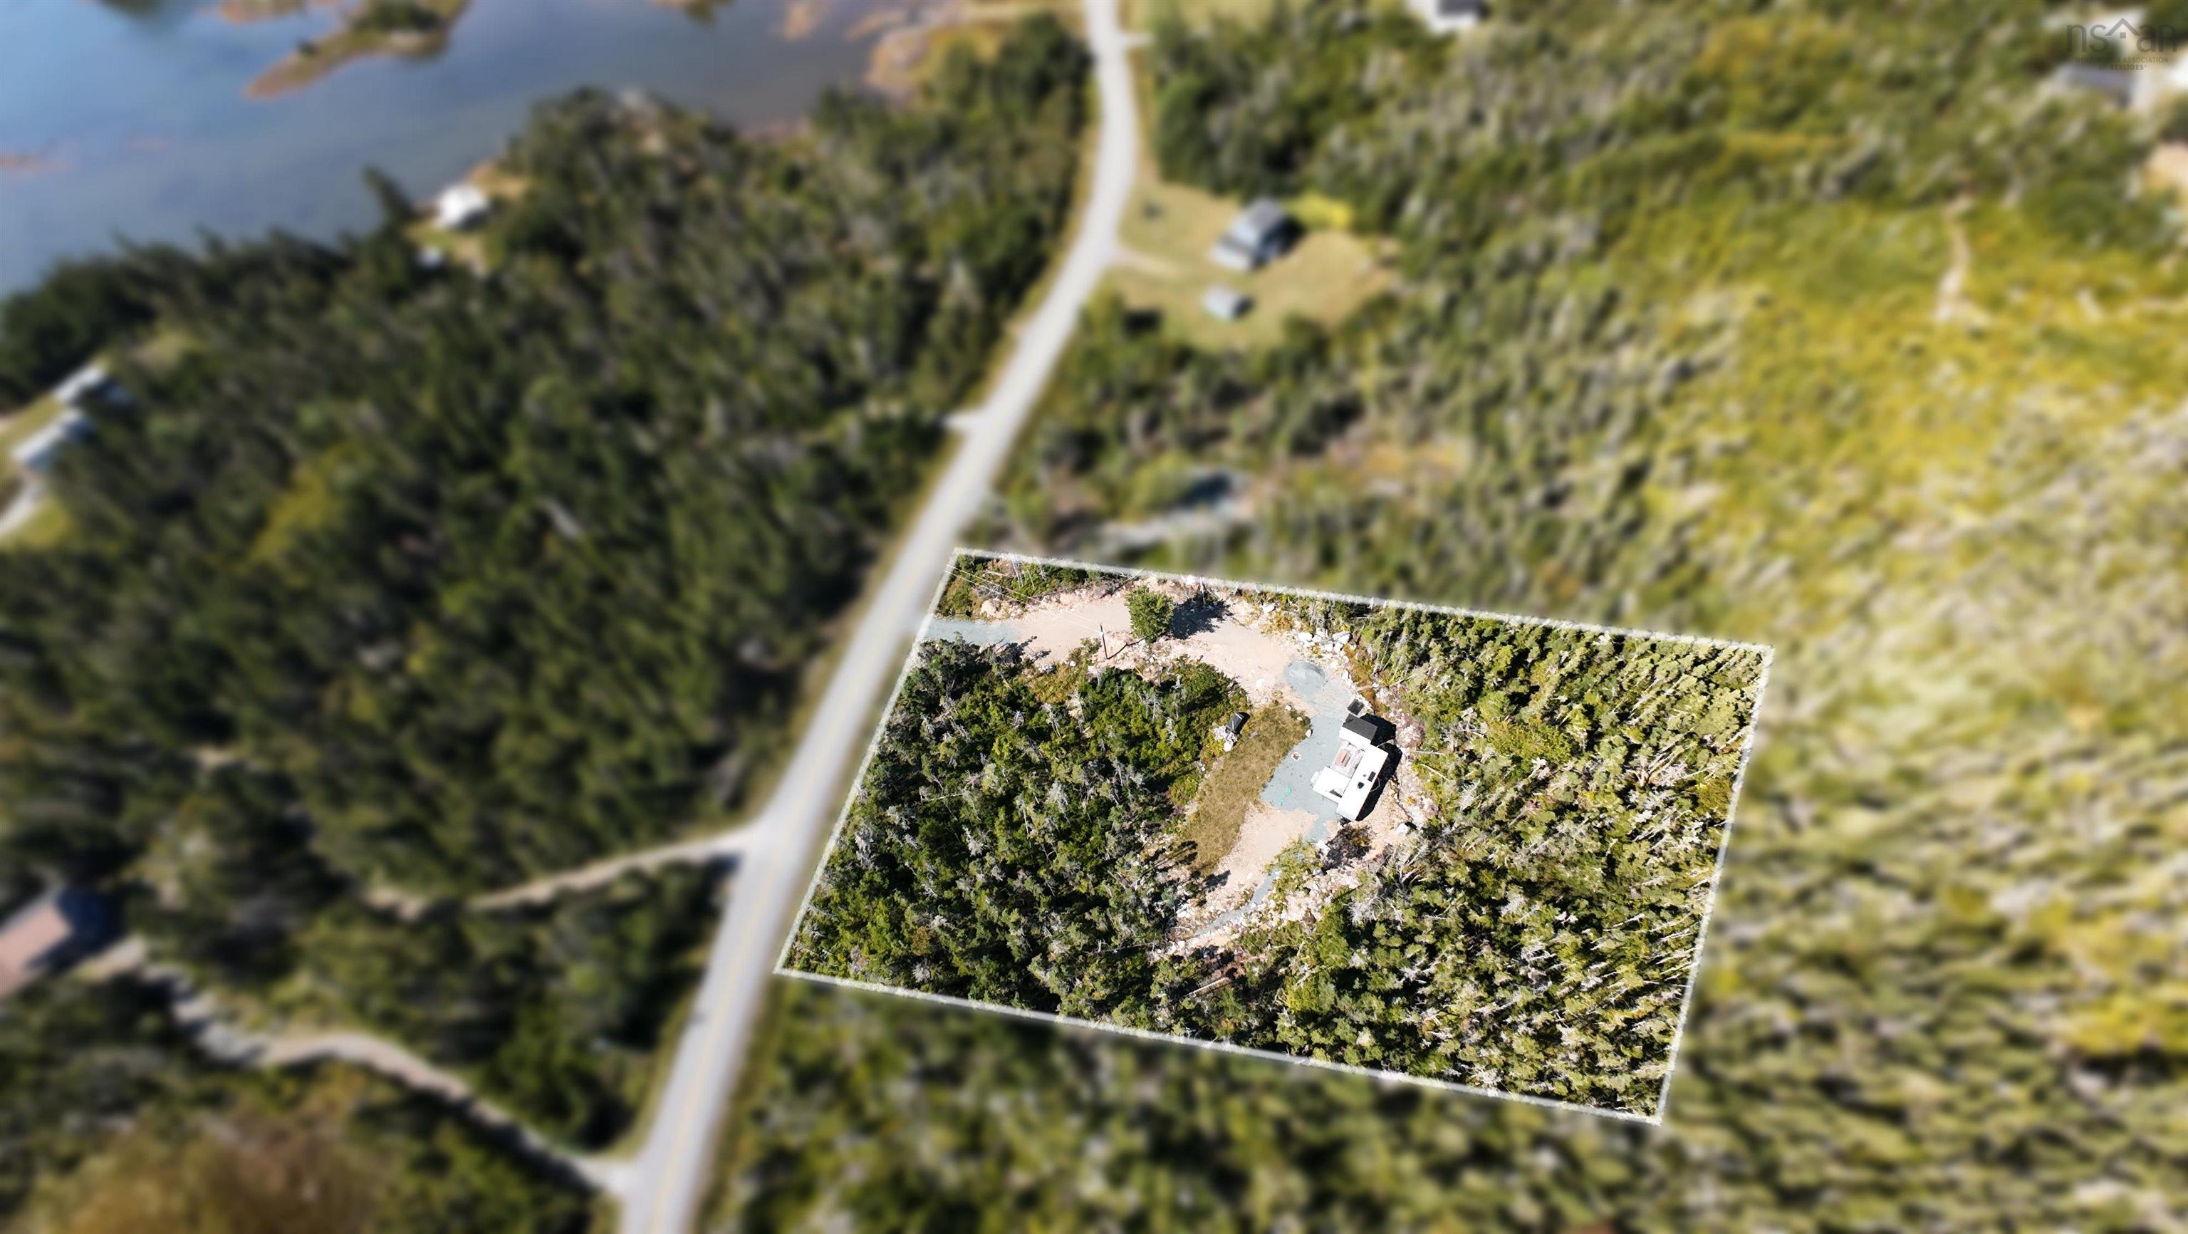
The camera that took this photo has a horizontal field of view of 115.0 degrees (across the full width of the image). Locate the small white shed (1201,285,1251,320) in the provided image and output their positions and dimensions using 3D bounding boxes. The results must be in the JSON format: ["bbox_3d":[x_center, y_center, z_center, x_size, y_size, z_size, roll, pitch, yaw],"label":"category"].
[{"bbox_3d":[22.930,-55.520,123.030,5.600,2.900,4.400,33,68,17],"label":"small white shed"}]

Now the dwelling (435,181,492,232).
[{"bbox_3d":[-129.250,-83.990,142.980,6.700,4.400,7.600,29,67,15],"label":"dwelling"}]

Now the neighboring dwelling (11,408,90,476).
[{"bbox_3d":[-174.960,-29.470,117.040,3.700,2.800,9.600,22,66,12],"label":"neighboring dwelling"}]

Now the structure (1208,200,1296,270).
[{"bbox_3d":[29.610,-71.120,129.690,8.000,5.000,12.000,33,68,17],"label":"structure"}]

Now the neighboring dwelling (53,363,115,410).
[{"bbox_3d":[-178.050,-40.530,122.810,3.500,2.800,7.000,22,66,12],"label":"neighboring dwelling"}]

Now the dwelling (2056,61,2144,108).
[{"bbox_3d":[210.840,-111.780,146.300,10.500,4.300,7.800,18,65,10],"label":"dwelling"}]

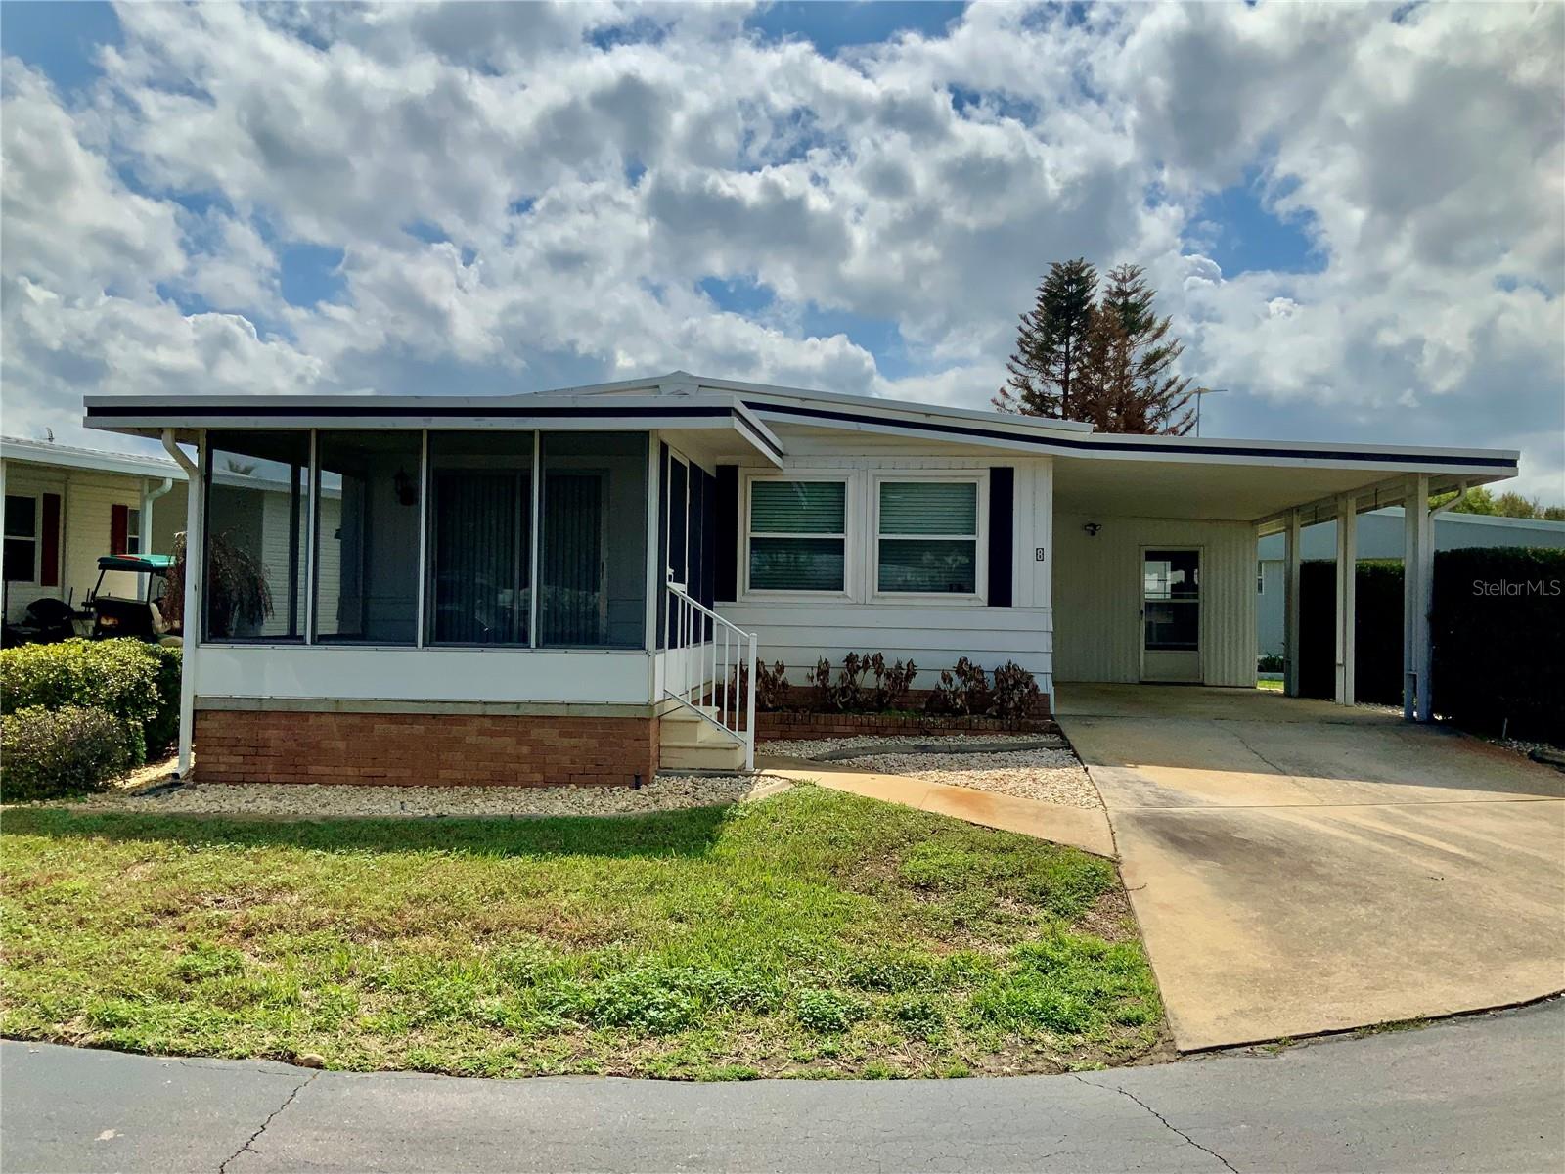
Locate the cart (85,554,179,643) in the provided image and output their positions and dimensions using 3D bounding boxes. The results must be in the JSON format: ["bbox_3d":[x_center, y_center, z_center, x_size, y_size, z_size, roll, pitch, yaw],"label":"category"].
[{"bbox_3d":[-8.831,0.472,18.717,1.200,1.770,2.350,2,0,17],"label":"cart"}]

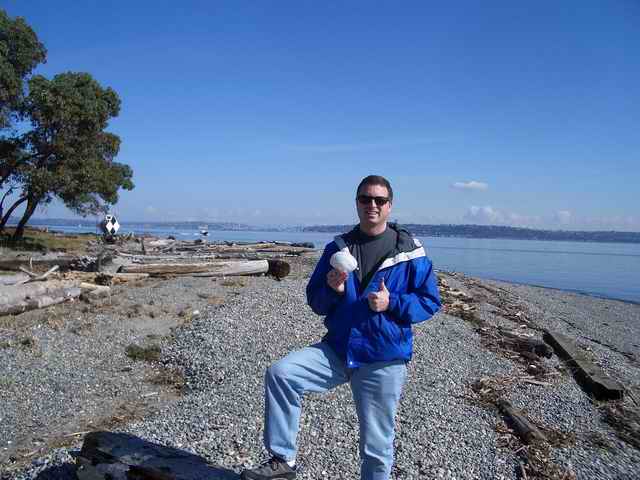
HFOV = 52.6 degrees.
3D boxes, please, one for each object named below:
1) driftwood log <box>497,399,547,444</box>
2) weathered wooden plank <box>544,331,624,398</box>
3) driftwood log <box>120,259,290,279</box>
[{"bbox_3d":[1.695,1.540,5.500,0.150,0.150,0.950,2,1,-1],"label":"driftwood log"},{"bbox_3d":[3.460,1.620,8.770,0.270,0.200,4.100,2,1,11],"label":"weathered wooden plank"},{"bbox_3d":[-3.660,0.910,20.700,5.400,0.560,0.560,2,1,-2],"label":"driftwood log"}]

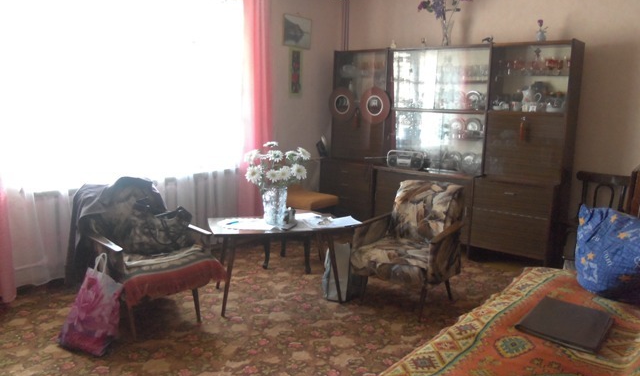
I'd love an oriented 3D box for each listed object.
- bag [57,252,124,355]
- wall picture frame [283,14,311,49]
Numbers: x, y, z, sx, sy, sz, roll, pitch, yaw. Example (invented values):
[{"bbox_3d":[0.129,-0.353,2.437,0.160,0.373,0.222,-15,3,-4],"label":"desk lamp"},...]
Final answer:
[{"bbox_3d":[-1.313,0.669,2.980,0.336,0.482,0.161,6,12,26],"label":"bag"},{"bbox_3d":[-0.214,-1.575,5.249,0.020,0.296,0.409,9,14,39],"label":"wall picture frame"}]

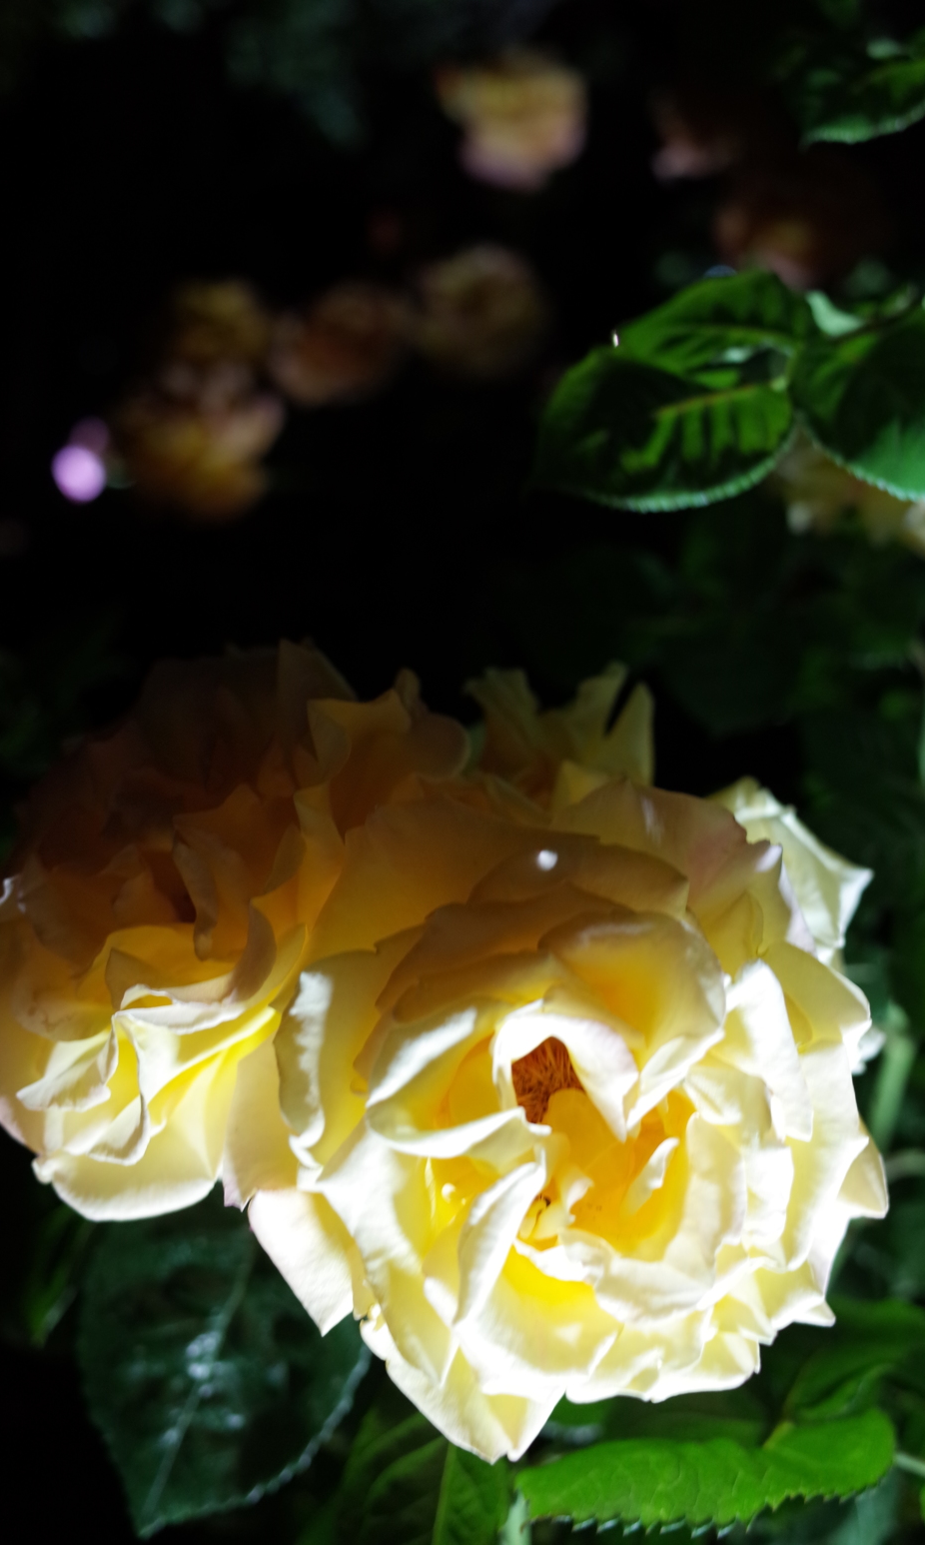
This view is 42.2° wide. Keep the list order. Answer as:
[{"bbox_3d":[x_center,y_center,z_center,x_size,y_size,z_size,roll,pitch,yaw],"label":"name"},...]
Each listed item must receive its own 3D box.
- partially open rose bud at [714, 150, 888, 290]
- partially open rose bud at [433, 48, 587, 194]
[{"bbox_3d":[0.209,-0.341,0.740,0.096,0.078,0.090,0,26,0],"label":"partially open rose bud"},{"bbox_3d":[0.035,-0.463,0.850,0.097,0.087,0.092,0,26,0],"label":"partially open rose bud"}]

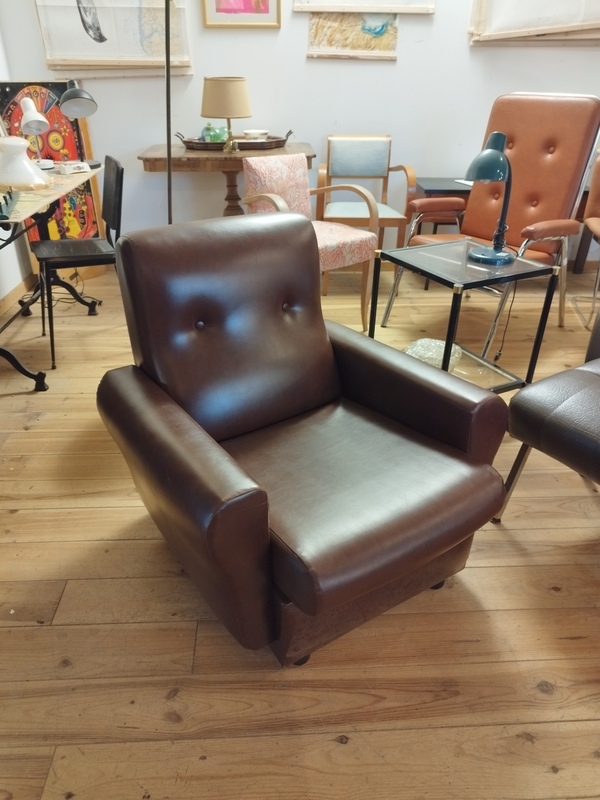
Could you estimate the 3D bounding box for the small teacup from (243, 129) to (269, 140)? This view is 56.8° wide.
[{"bbox_3d":[-0.251,-1.493,3.123,0.140,0.055,0.140,-1,31,-3],"label":"small teacup"}]

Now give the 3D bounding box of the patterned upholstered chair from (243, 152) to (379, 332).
[{"bbox_3d":[0.039,-0.735,2.685,0.520,0.780,0.560,-24,39,-36],"label":"patterned upholstered chair"}]

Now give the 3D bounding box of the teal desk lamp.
[{"bbox_3d":[0.723,-0.742,2.051,0.250,0.446,0.180,-13,34,-22],"label":"teal desk lamp"}]

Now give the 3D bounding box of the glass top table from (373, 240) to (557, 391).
[{"bbox_3d":[0.634,-0.327,2.284,0.503,0.509,0.496,-14,34,-24],"label":"glass top table"}]

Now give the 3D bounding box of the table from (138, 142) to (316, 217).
[{"bbox_3d":[-0.370,-0.991,3.121,0.910,0.760,0.560,-3,31,-7],"label":"table"}]

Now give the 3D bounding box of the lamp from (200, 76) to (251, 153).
[{"bbox_3d":[-0.366,-1.442,2.818,0.252,0.326,0.252,-1,31,-3],"label":"lamp"}]

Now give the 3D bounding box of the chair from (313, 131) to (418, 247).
[{"bbox_3d":[0.351,-1.051,3.198,0.540,0.810,0.520,0,31,-2],"label":"chair"}]

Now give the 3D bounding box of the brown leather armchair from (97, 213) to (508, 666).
[{"bbox_3d":[0.003,0.042,1.377,0.770,0.780,0.860,-17,35,-27],"label":"brown leather armchair"}]

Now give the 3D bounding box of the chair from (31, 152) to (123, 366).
[{"bbox_3d":[-0.953,-0.612,2.435,0.430,0.790,0.410,-13,33,-22],"label":"chair"}]

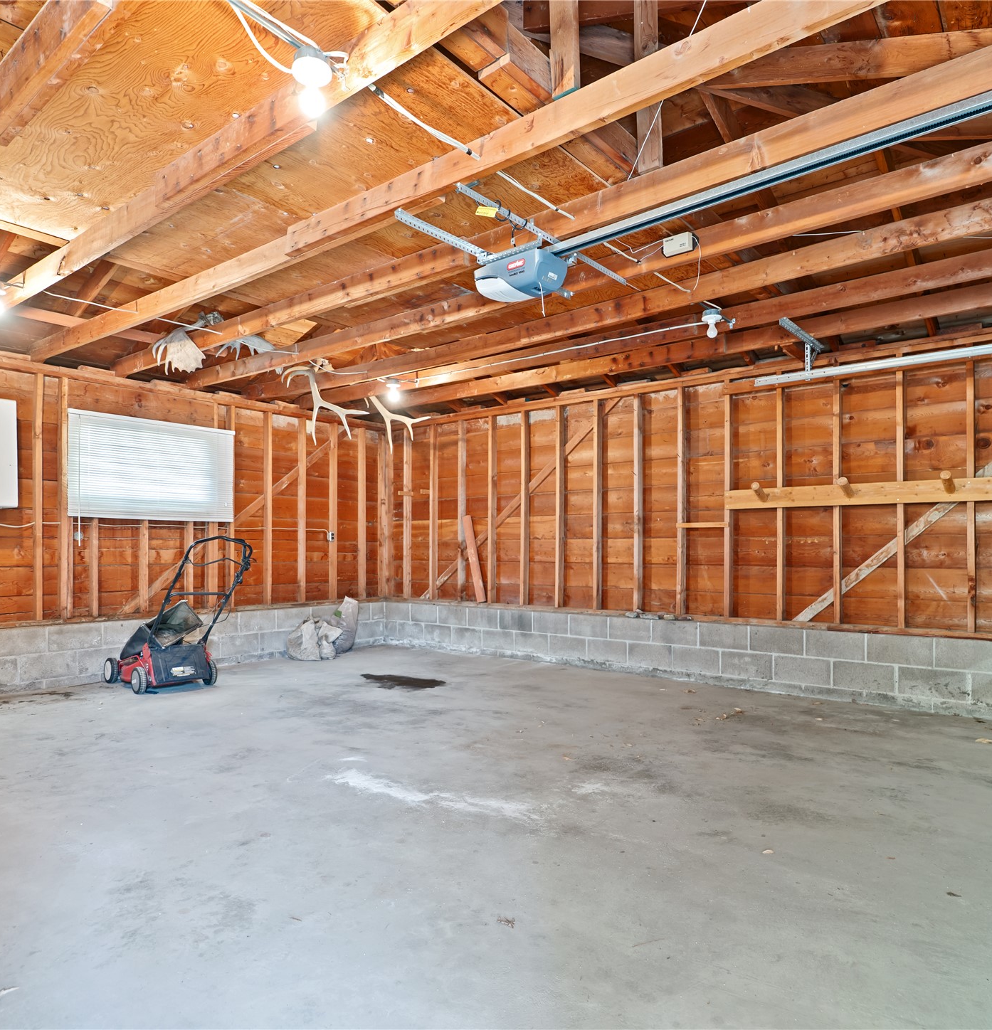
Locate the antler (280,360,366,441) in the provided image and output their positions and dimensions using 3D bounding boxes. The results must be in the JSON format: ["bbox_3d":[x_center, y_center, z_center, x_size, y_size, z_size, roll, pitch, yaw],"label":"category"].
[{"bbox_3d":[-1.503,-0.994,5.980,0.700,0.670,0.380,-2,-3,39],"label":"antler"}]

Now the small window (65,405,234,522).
[{"bbox_3d":[-3.022,-0.398,6.149,0.045,0.875,1.420,-2,-3,39],"label":"small window"}]

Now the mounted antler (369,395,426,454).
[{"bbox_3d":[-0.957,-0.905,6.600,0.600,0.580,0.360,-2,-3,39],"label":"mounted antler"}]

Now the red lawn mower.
[{"bbox_3d":[-2.570,0.800,5.510,0.580,1.160,1.420,2,-3,-44],"label":"red lawn mower"}]

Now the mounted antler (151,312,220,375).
[{"bbox_3d":[-2.205,-1.225,4.870,0.280,0.430,0.400,-2,-3,39],"label":"mounted antler"}]

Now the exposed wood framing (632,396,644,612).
[{"bbox_3d":[1.259,-0.101,6.081,0.040,1.906,0.090,-2,-3,39],"label":"exposed wood framing"}]

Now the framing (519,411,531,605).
[{"bbox_3d":[0.290,-0.071,6.821,0.040,1.933,0.090,-2,-3,39],"label":"framing"}]

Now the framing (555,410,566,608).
[{"bbox_3d":[0.618,-0.089,6.571,0.040,1.938,0.090,-2,-3,39],"label":"framing"}]

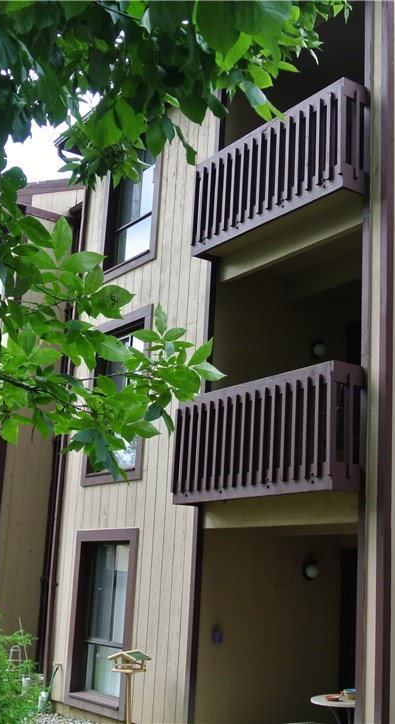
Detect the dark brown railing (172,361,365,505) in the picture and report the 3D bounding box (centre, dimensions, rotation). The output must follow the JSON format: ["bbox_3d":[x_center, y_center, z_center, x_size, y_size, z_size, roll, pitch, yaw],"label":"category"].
[{"bbox_3d":[0.579,0.762,8.704,0.360,1.123,2.374,13,-18,-34],"label":"dark brown railing"}]

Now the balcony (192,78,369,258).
[{"bbox_3d":[0.778,-1.890,9.336,0.360,1.145,2.380,13,-18,-34],"label":"balcony"}]

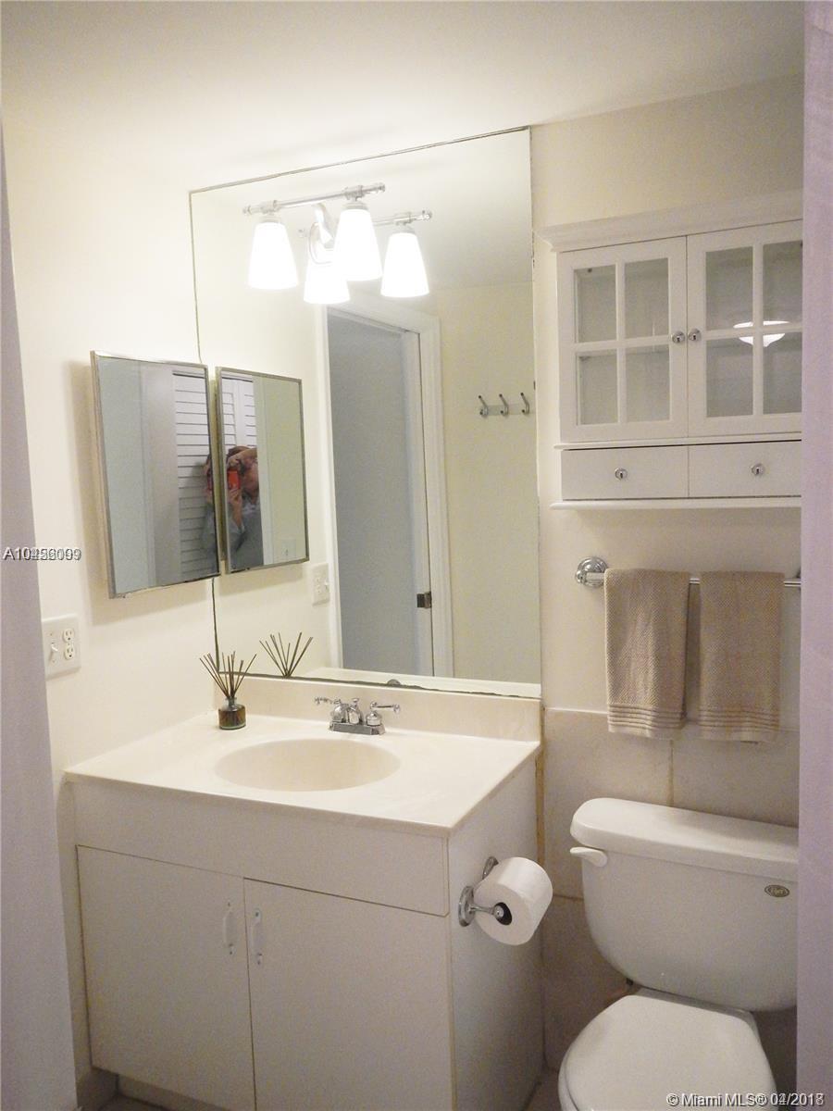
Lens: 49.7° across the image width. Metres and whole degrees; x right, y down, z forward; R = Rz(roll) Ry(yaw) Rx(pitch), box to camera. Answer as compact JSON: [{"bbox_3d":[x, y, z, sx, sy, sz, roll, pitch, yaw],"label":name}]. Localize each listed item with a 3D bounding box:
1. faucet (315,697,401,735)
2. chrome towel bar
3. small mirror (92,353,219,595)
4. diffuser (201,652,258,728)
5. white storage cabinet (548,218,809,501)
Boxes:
[{"bbox_3d":[-0.159,0.402,2.220,0.238,0.081,0.109,1,6,24],"label":"faucet"},{"bbox_3d":[0.593,0.046,1.903,0.520,0.067,0.081,1,6,24],"label":"chrome towel bar"},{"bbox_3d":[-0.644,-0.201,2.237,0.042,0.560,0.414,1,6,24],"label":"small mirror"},{"bbox_3d":[-0.481,0.343,2.325,0.148,0.200,0.148,-2,5,0],"label":"diffuser"},{"bbox_3d":[0.557,-0.386,1.819,0.567,0.576,0.178,1,6,24],"label":"white storage cabinet"}]

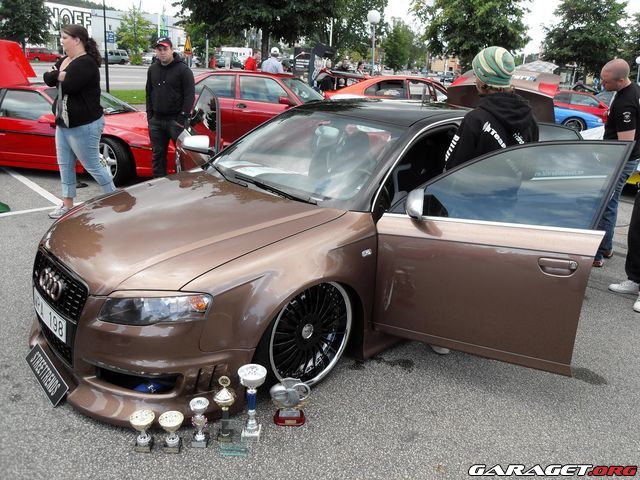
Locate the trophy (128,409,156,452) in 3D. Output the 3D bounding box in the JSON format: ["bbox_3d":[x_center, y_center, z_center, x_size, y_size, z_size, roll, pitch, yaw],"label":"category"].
[{"bbox_3d":[-0.741,0.813,2.192,0.103,0.153,0.100,2,19,-1],"label":"trophy"}]

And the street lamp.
[{"bbox_3d":[1.986,-6.517,18.908,0.480,3.500,0.480,3,19,-1],"label":"street lamp"}]

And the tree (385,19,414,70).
[{"bbox_3d":[7.511,-17.678,48.335,3.017,5.353,3.017,5,19,7],"label":"tree"}]

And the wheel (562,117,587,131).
[{"bbox_3d":[6.170,-2.677,12.600,0.620,0.620,0.220,10,20,18],"label":"wheel"}]

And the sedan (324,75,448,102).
[{"bbox_3d":[2.445,-3.610,13.773,4.450,1.380,1.720,6,19,8],"label":"sedan"}]

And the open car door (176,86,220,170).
[{"bbox_3d":[-1.015,-0.642,4.438,0.240,1.200,1.130,-5,20,-22],"label":"open car door"}]

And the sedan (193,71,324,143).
[{"bbox_3d":[-1.186,-2.423,9.640,4.450,1.400,1.710,8,19,12],"label":"sedan"}]

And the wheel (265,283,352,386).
[{"bbox_3d":[-0.101,0.448,2.645,0.565,0.565,0.220,-15,23,-41],"label":"wheel"}]

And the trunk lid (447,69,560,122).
[{"bbox_3d":[1.706,-1.265,4.849,0.450,0.600,1.080,-15,25,-40],"label":"trunk lid"}]

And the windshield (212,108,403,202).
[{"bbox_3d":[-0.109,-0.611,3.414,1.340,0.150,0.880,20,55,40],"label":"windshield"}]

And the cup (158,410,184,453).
[{"bbox_3d":[-0.627,0.810,2.182,0.105,0.180,0.105,1,19,-6],"label":"cup"}]

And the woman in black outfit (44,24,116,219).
[{"bbox_3d":[-2.386,-1.138,5.166,0.650,1.740,0.550,-10,23,-34],"label":"woman in black outfit"}]

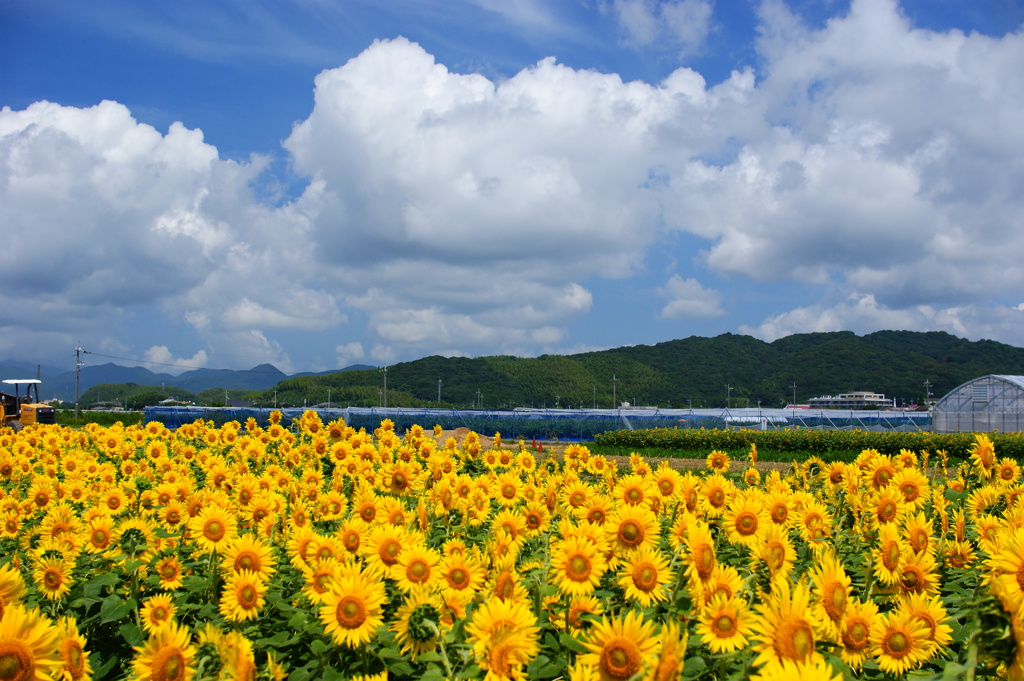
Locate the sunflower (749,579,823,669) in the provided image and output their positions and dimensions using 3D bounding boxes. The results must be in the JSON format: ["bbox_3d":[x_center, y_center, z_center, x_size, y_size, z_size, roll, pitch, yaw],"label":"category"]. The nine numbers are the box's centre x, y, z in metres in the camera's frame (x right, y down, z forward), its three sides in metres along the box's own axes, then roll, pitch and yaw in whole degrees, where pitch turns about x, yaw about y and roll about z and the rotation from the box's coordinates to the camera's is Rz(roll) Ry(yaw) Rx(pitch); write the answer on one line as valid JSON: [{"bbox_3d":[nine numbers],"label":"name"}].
[{"bbox_3d":[0.676,0.700,3.151,0.192,0.222,0.083,1,7,-21],"label":"sunflower"}]

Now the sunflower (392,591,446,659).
[{"bbox_3d":[-0.263,0.802,3.600,0.185,0.200,0.080,2,-4,-35],"label":"sunflower"}]

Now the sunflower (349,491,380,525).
[{"bbox_3d":[-0.790,0.906,6.900,0.175,0.190,0.070,1,-15,-28],"label":"sunflower"}]

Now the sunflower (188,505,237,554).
[{"bbox_3d":[-1.290,0.814,5.510,0.210,0.210,0.070,1,-10,-19],"label":"sunflower"}]

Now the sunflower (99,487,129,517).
[{"bbox_3d":[-2.558,1.033,8.209,0.190,0.190,0.070,1,-11,-20],"label":"sunflower"}]

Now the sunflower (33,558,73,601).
[{"bbox_3d":[-1.773,0.921,4.950,0.165,0.170,0.065,1,-3,-15],"label":"sunflower"}]

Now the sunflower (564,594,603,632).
[{"bbox_3d":[0.261,0.982,4.600,0.160,0.140,0.075,2,-18,-33],"label":"sunflower"}]

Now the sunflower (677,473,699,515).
[{"bbox_3d":[0.944,0.814,6.800,0.213,0.223,0.087,3,1,-44],"label":"sunflower"}]

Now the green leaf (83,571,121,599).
[{"bbox_3d":[-1.733,1.034,5.400,0.160,0.100,0.110,0,-3,0],"label":"green leaf"}]

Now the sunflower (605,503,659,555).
[{"bbox_3d":[0.430,0.676,4.600,0.195,0.195,0.070,0,-3,-2],"label":"sunflower"}]

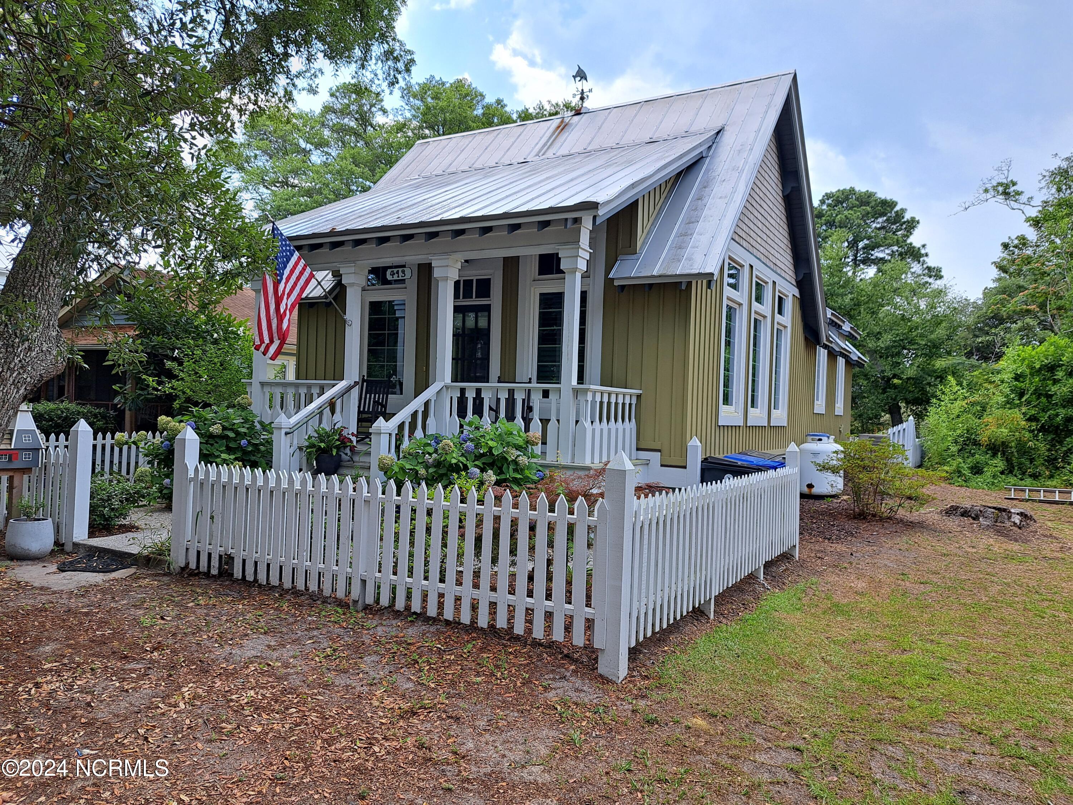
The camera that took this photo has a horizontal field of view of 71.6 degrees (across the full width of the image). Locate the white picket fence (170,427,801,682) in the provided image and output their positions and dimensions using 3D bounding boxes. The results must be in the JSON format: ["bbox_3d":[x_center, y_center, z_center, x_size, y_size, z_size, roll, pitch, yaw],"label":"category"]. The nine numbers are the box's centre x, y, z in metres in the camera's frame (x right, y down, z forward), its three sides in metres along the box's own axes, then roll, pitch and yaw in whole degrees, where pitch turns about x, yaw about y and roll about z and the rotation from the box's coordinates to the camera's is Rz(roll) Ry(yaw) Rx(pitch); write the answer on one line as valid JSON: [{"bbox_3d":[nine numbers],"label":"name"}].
[{"bbox_3d":[-0.022,1.064,7.971,4.450,1.450,5.450,1,-1,30],"label":"white picket fence"}]

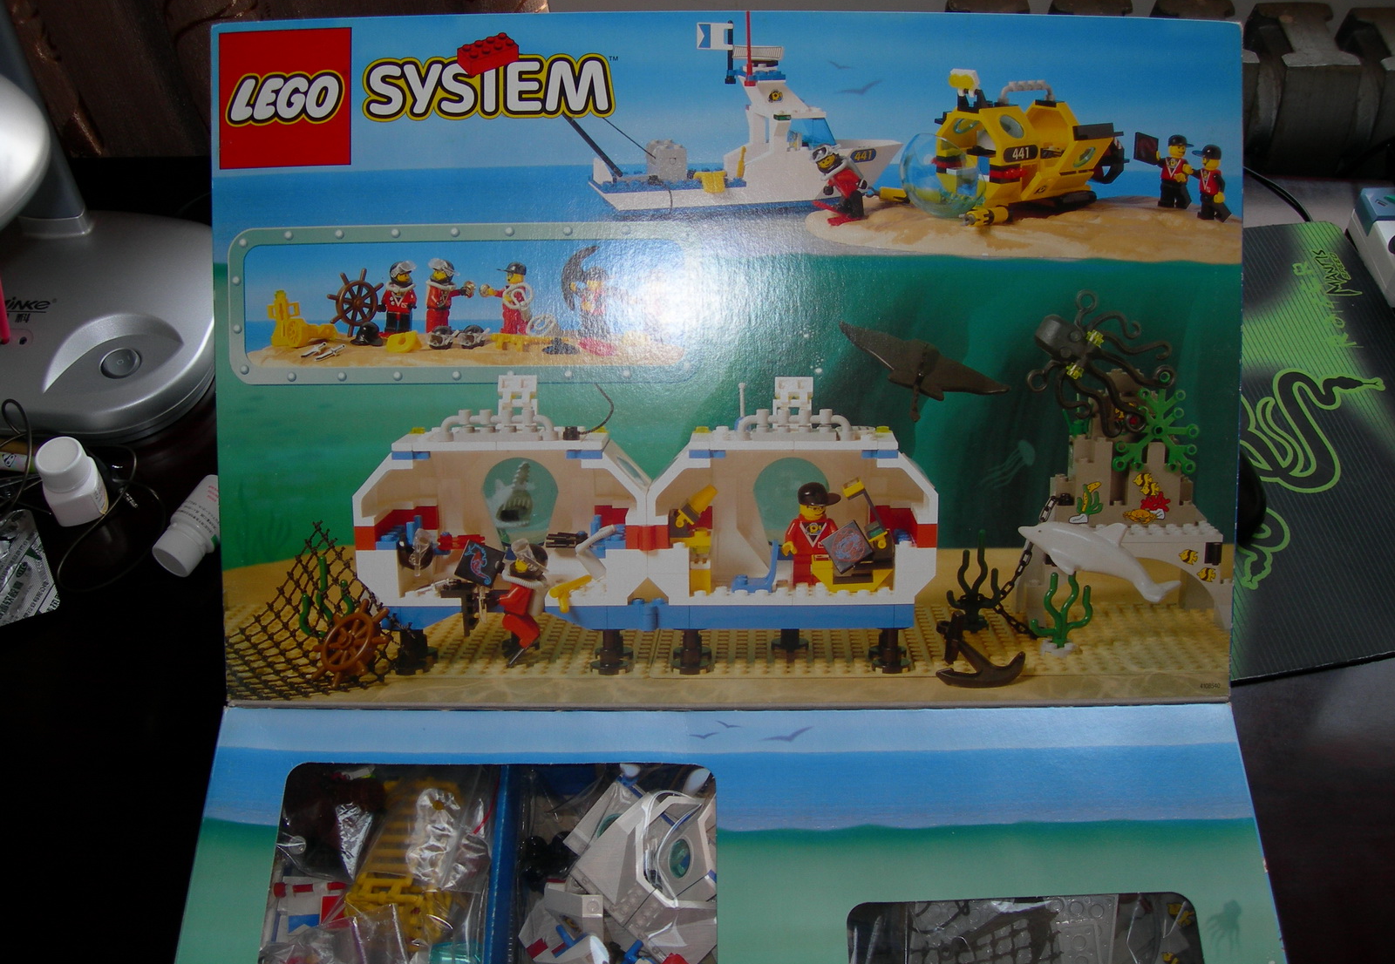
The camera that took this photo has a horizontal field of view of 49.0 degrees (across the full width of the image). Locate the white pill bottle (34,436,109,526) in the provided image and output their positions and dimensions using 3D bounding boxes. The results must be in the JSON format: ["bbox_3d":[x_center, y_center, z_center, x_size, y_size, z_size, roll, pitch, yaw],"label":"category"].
[{"bbox_3d":[-0.314,0.000,0.767,0.026,0.043,0.026,-13,57,-12],"label":"white pill bottle"}]

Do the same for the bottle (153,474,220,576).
[{"bbox_3d":[-0.249,0.022,0.768,0.027,0.027,0.051,23,58,13],"label":"bottle"}]

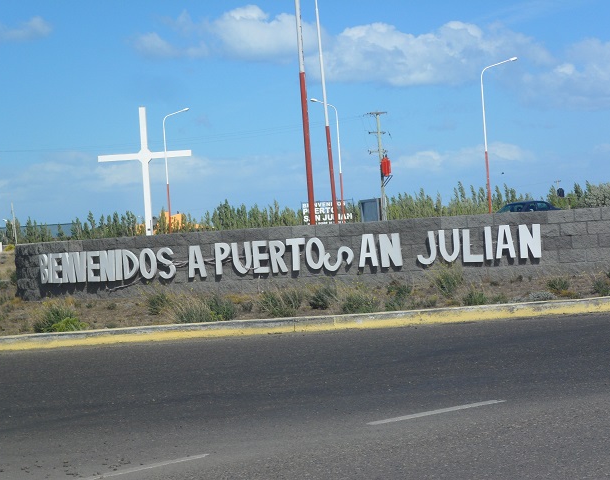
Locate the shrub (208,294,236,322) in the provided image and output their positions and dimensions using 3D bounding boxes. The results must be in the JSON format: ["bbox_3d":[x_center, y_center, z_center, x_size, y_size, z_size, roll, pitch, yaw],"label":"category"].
[{"bbox_3d":[-1.157,0.947,28.000,0.412,0.354,0.379,-3,0,0],"label":"shrub"}]

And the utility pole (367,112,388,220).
[{"bbox_3d":[5.300,-3.900,138.000,1.450,9.800,1.100,-3,0,0],"label":"utility pole"}]

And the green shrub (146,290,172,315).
[{"bbox_3d":[-2.150,0.917,29.300,0.374,0.342,0.343,-3,0,0],"label":"green shrub"}]

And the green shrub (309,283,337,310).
[{"bbox_3d":[0.265,0.809,28.600,0.393,0.389,0.361,-3,0,0],"label":"green shrub"}]

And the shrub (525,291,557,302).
[{"bbox_3d":[3.376,0.806,28.500,0.448,0.166,0.411,-3,0,0],"label":"shrub"}]

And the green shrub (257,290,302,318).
[{"bbox_3d":[-0.345,0.894,28.100,0.634,0.409,0.583,-3,0,0],"label":"green shrub"}]

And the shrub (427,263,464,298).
[{"bbox_3d":[2.041,0.588,29.000,0.512,0.507,0.444,-3,0,0],"label":"shrub"}]

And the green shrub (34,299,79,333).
[{"bbox_3d":[-3.460,1.051,27.800,0.628,0.459,0.576,-3,0,0],"label":"green shrub"}]

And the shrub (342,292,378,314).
[{"bbox_3d":[0.781,0.894,28.100,0.524,0.300,0.481,-3,0,0],"label":"shrub"}]

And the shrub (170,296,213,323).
[{"bbox_3d":[-1.586,0.971,27.900,0.603,0.352,0.553,-3,0,0],"label":"shrub"}]

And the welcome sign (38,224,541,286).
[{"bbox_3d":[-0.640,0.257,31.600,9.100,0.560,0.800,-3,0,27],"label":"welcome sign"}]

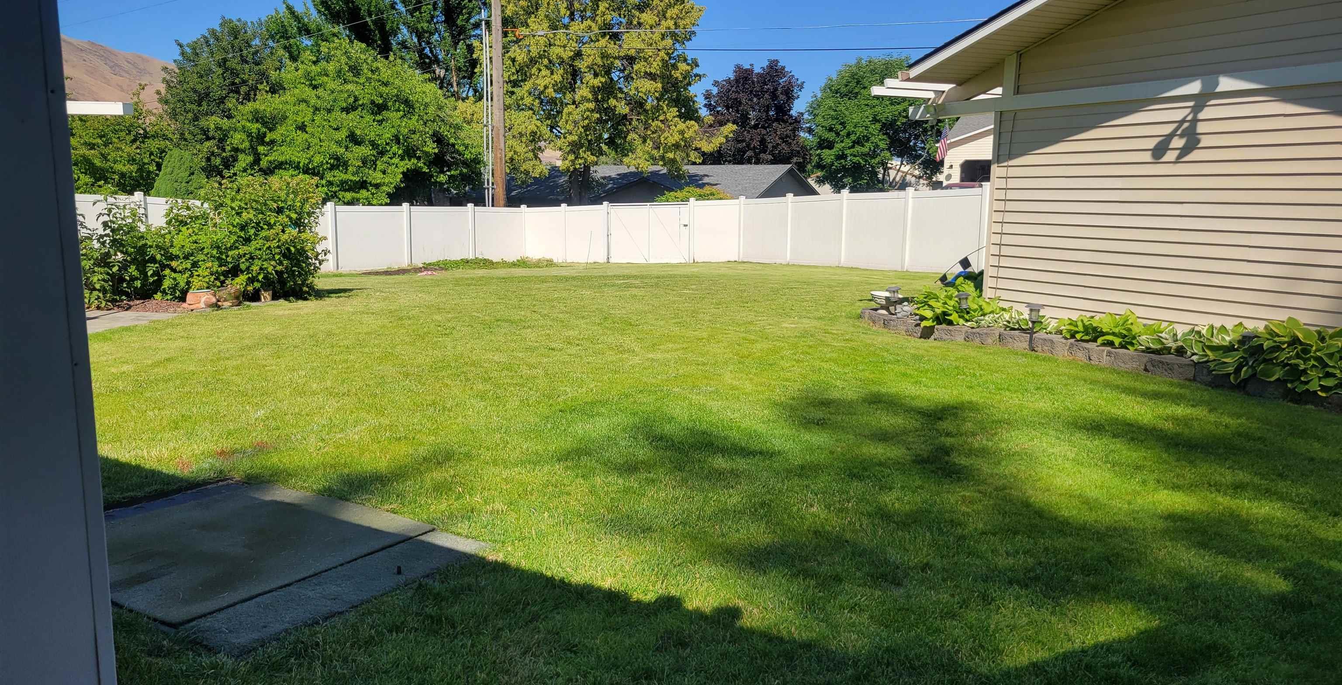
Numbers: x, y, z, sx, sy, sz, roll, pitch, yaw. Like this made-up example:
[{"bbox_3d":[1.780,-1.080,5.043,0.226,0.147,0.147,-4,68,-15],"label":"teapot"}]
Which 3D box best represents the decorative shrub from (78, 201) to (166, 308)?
[{"bbox_3d":[-8.254,-1.383,15.100,1.400,1.550,1.300,0,9,0],"label":"decorative shrub"}]

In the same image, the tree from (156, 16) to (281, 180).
[{"bbox_3d":[-17.579,-8.195,40.000,5.700,9.150,5.500,0,9,0],"label":"tree"}]

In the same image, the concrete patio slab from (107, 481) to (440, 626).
[{"bbox_3d":[-1.582,0.722,3.494,1.103,0.090,0.957,6,11,32],"label":"concrete patio slab"}]

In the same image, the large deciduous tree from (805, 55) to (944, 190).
[{"bbox_3d":[6.949,-6.575,34.000,5.000,6.200,5.000,0,9,0],"label":"large deciduous tree"}]

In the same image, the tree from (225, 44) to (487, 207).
[{"bbox_3d":[-10.963,-6.617,34.500,8.400,7.400,7.500,0,9,0],"label":"tree"}]

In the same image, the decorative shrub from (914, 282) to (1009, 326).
[{"bbox_3d":[2.761,-0.397,9.600,0.880,0.380,0.800,0,9,0],"label":"decorative shrub"}]

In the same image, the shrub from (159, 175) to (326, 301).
[{"bbox_3d":[-6.671,-1.650,15.700,2.500,1.900,2.200,0,9,0],"label":"shrub"}]

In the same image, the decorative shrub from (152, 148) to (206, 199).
[{"bbox_3d":[-13.185,-3.513,27.000,1.800,3.200,1.800,0,9,0],"label":"decorative shrub"}]

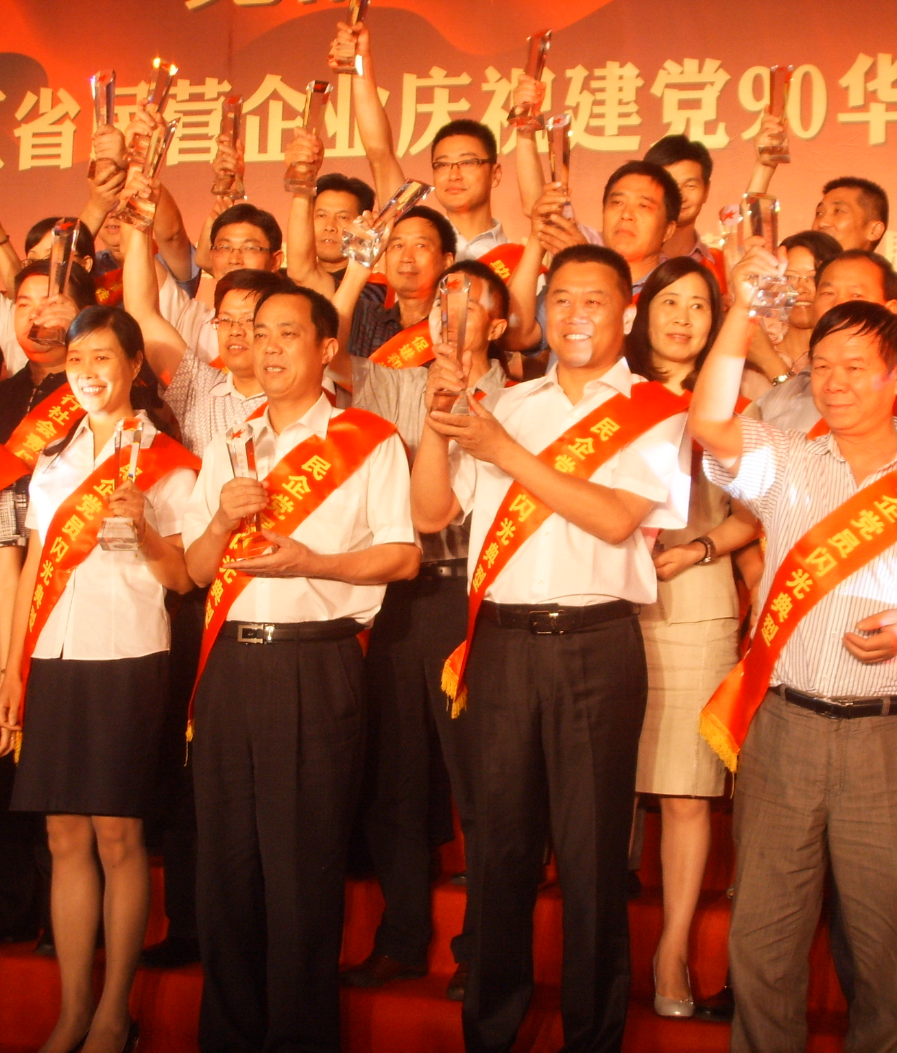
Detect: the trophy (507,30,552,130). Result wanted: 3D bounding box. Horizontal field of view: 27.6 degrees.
[{"bbox_3d":[0.215,-1.159,4.750,0.080,0.250,0.070,8,-3,6],"label":"trophy"}]

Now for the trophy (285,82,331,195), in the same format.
[{"bbox_3d":[-0.340,-0.936,4.400,0.078,0.260,0.068,11,-3,-6],"label":"trophy"}]

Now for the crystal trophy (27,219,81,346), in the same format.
[{"bbox_3d":[-0.905,-0.562,4.200,0.075,0.265,0.072,9,-2,11],"label":"crystal trophy"}]

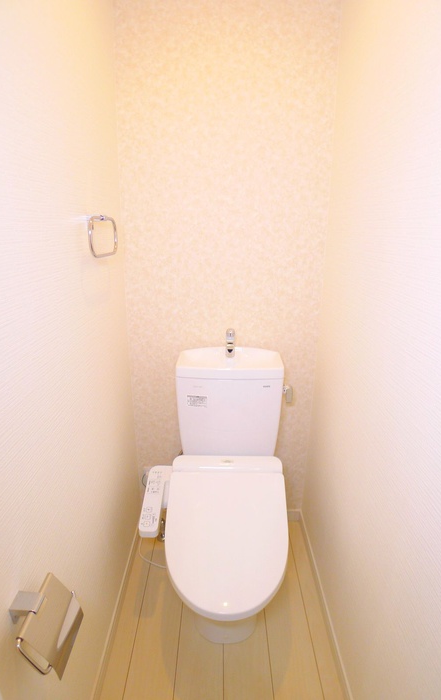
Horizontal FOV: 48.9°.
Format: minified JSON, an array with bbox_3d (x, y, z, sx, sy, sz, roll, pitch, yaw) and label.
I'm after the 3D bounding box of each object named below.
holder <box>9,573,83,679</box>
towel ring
[{"bbox_3d":[-0.316,0.492,0.865,0.099,0.104,0.156,0,17,0],"label":"holder"},{"bbox_3d":[-0.333,-0.312,1.337,0.052,0.116,0.203,0,17,0],"label":"towel ring"}]

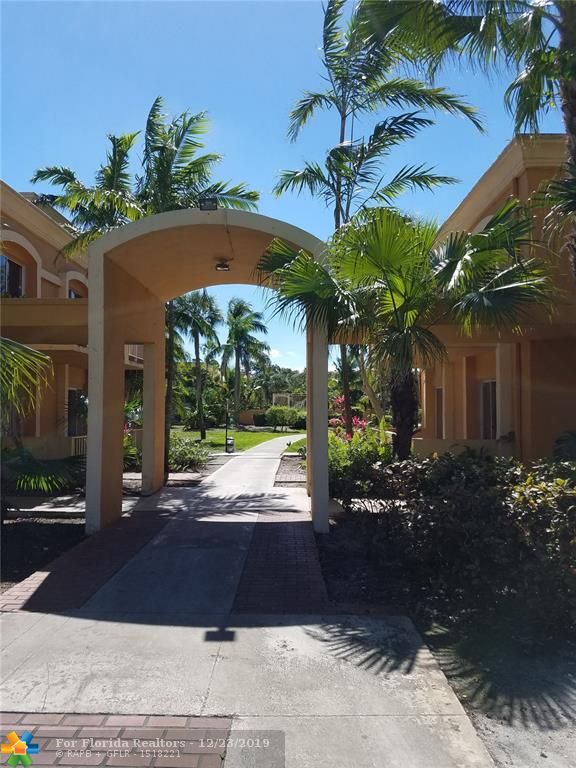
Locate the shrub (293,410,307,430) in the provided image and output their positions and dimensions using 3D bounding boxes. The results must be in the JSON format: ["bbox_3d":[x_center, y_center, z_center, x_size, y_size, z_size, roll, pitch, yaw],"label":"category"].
[{"bbox_3d":[0.769,2.246,35.500,1.200,1.220,1.200,0,-2,0],"label":"shrub"}]

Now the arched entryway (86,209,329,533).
[{"bbox_3d":[-0.995,-0.114,9.080,3.030,4.090,3.660,0,-2,0],"label":"arched entryway"}]

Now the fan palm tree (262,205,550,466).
[{"bbox_3d":[1.240,0.000,6.100,3.050,3.650,2.900,0,-2,0],"label":"fan palm tree"}]

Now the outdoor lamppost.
[{"bbox_3d":[-2.028,1.370,20.000,0.330,2.030,0.330,0,-2,0],"label":"outdoor lamppost"}]

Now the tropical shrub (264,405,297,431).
[{"bbox_3d":[-0.383,1.992,34.000,2.000,1.550,1.900,0,-2,0],"label":"tropical shrub"}]

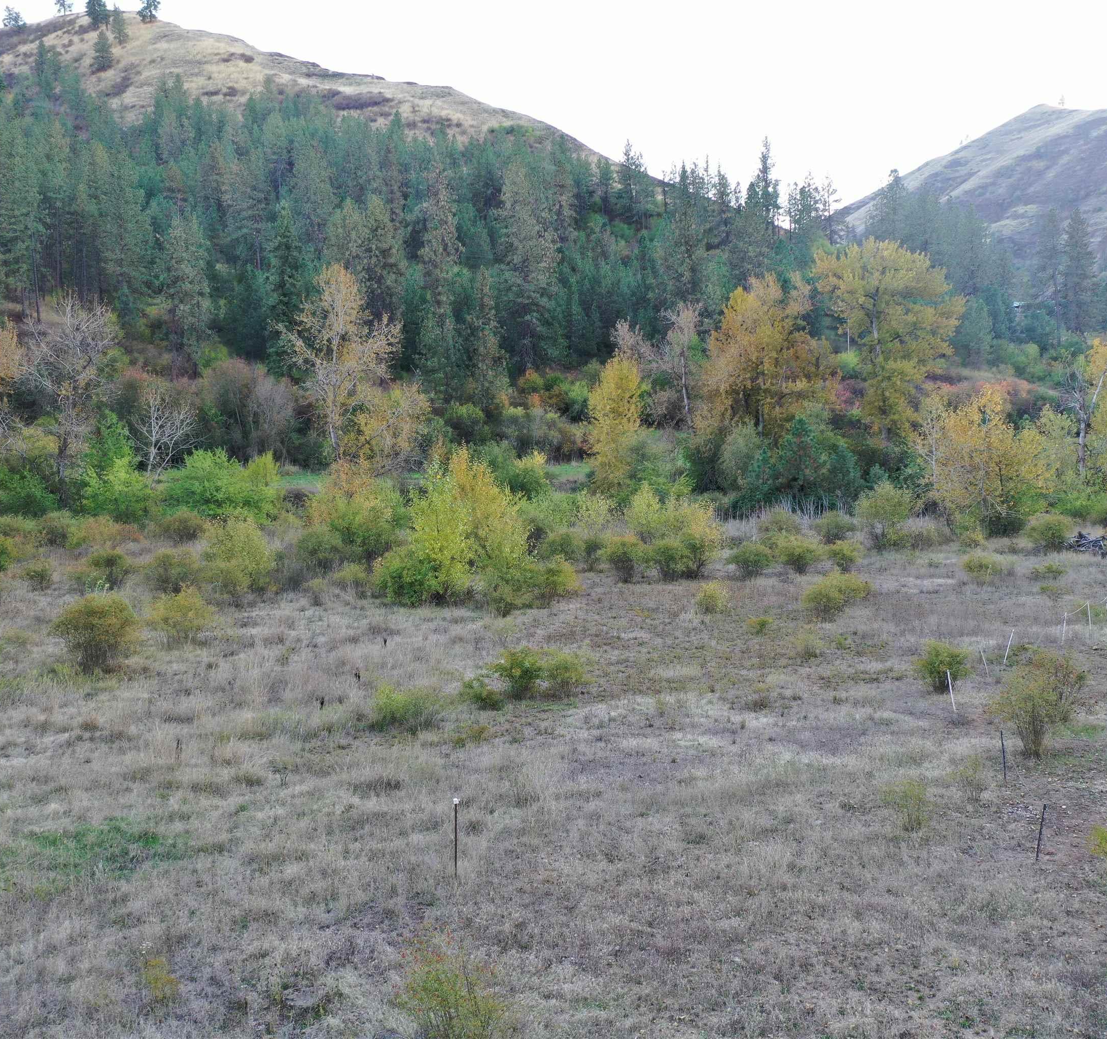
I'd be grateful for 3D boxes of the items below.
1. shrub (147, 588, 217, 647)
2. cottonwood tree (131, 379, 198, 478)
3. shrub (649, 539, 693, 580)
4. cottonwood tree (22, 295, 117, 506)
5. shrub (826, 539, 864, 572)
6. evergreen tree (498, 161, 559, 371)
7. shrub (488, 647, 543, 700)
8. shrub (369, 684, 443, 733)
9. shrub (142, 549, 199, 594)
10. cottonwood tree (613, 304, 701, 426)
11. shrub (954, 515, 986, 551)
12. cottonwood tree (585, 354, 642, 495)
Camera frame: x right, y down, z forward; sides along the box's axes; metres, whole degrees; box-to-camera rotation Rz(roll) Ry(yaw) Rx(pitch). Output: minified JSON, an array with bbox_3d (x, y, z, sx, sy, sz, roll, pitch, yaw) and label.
[{"bbox_3d":[-12.144,3.175,39.500,2.295,1.964,2.180,0,5,0],"label":"shrub"},{"bbox_3d":[-35.359,-8.014,110.000,6.080,9.110,5.470,0,7,0],"label":"cottonwood tree"},{"bbox_3d":[5.129,1.739,53.187,1.977,1.887,1.878,0,6,6],"label":"shrub"},{"bbox_3d":[-31.179,-7.571,78.085,6.120,13.520,5.930,0,8,0],"label":"cottonwood tree"},{"bbox_3d":[14.157,1.748,58.967,1.840,1.550,1.650,0,7,0],"label":"shrub"},{"bbox_3d":[-3.164,-31.997,153.641,7.717,26.130,7.331,0,6,-1],"label":"evergreen tree"},{"bbox_3d":[-0.983,4.143,32.600,1.444,1.394,1.372,0,5,0],"label":"shrub"},{"bbox_3d":[-3.625,4.677,29.828,1.828,1.226,1.736,-1,6,-7],"label":"shrub"},{"bbox_3d":[-15.774,2.135,50.000,2.314,1.840,2.198,0,5,0],"label":"shrub"},{"bbox_3d":[12.978,-19.246,152.000,10.840,15.710,8.130,0,7,0],"label":"cottonwood tree"},{"bbox_3d":[21.767,0.639,63.454,1.657,1.797,1.574,2,6,19],"label":"shrub"},{"bbox_3d":[4.200,-6.649,85.327,4.030,9.930,3.910,0,8,0],"label":"cottonwood tree"}]

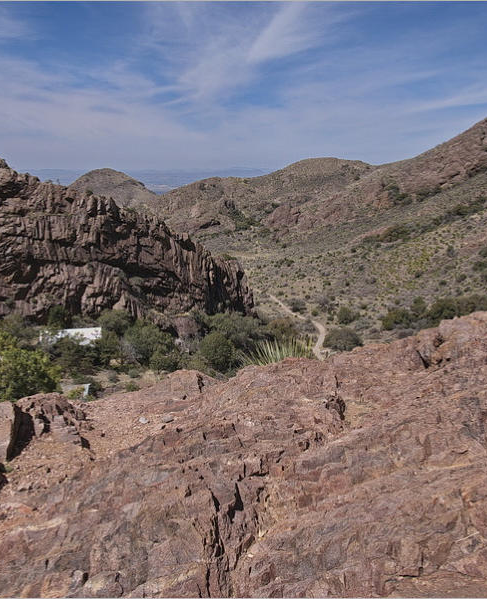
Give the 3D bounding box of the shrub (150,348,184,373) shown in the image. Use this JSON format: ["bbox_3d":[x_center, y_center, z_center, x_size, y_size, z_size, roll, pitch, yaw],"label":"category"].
[{"bbox_3d":[-13.170,10.570,96.000,5.770,3.950,5.490,0,14,0],"label":"shrub"}]

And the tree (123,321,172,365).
[{"bbox_3d":[-17.680,7.920,102.000,9.020,7.700,8.570,0,14,0],"label":"tree"}]

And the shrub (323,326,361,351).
[{"bbox_3d":[25.380,10.250,142.000,10.250,6.330,9.230,0,13,0],"label":"shrub"}]

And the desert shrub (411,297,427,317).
[{"bbox_3d":[49.290,1.970,156.000,4.420,5.350,4.200,0,14,0],"label":"desert shrub"}]

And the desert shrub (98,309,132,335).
[{"bbox_3d":[-26.340,4.730,114.000,6.860,5.470,6.510,0,14,0],"label":"desert shrub"}]

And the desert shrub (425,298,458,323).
[{"bbox_3d":[53.620,2.980,150.000,9.020,6.170,8.570,0,14,0],"label":"desert shrub"}]

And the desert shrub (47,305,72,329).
[{"bbox_3d":[-43.180,4.580,130.000,6.100,6.470,5.490,0,13,0],"label":"desert shrub"}]

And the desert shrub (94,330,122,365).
[{"bbox_3d":[-27.300,9.500,112.000,5.660,6.920,5.100,0,13,0],"label":"desert shrub"}]

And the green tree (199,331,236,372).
[{"bbox_3d":[-4.550,9.110,97.000,6.520,6.990,6.200,0,14,0],"label":"green tree"}]

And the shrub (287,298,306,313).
[{"bbox_3d":[19.620,2.220,205.000,7.400,4.920,6.660,0,13,0],"label":"shrub"}]

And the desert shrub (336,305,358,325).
[{"bbox_3d":[28.540,4.120,152.000,5.920,5.210,5.620,0,14,0],"label":"desert shrub"}]

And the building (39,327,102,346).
[{"bbox_3d":[-38.100,8.480,122.000,13.500,4.600,7.000,-4,14,-17],"label":"building"}]

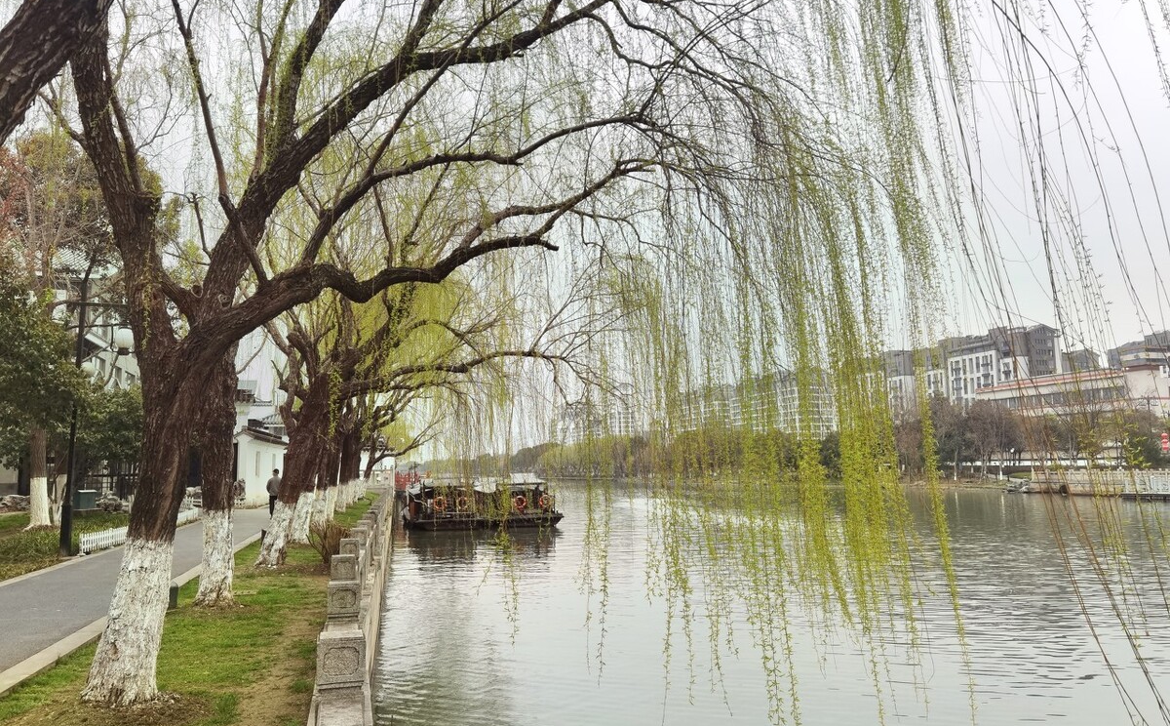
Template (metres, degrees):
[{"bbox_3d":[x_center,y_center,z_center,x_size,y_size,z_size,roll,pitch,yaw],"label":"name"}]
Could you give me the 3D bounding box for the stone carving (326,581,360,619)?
[{"bbox_3d":[-2.051,2.013,7.753,0.260,0.280,0.230,2,-7,-14],"label":"stone carving"}]

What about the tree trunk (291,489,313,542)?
[{"bbox_3d":[-6.767,3.680,21.850,0.504,1.162,0.500,0,-7,0],"label":"tree trunk"}]

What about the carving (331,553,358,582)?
[{"bbox_3d":[-2.706,2.294,10.221,0.260,0.270,0.230,2,-7,-14],"label":"carving"}]

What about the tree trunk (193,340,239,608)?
[{"bbox_3d":[-4.818,1.433,11.943,0.500,3.343,0.500,0,-7,0],"label":"tree trunk"}]

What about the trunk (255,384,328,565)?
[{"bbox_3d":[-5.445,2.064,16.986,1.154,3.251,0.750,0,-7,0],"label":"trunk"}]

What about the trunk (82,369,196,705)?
[{"bbox_3d":[-3.456,1.294,7.106,0.727,2.505,0.600,0,-7,0],"label":"trunk"}]

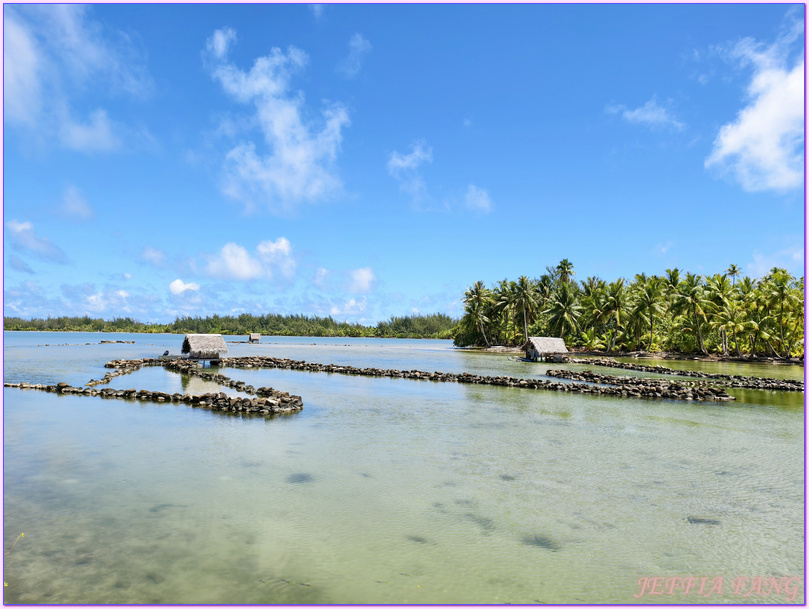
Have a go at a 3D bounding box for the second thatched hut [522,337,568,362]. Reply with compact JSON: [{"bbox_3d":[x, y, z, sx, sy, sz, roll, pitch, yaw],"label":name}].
[{"bbox_3d":[12.528,4.053,48.235,3.170,2.200,2.750,1,-3,-15],"label":"second thatched hut"}]

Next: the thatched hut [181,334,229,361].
[{"bbox_3d":[-15.040,3.237,40.689,2.650,1.920,2.400,3,-4,-38],"label":"thatched hut"}]

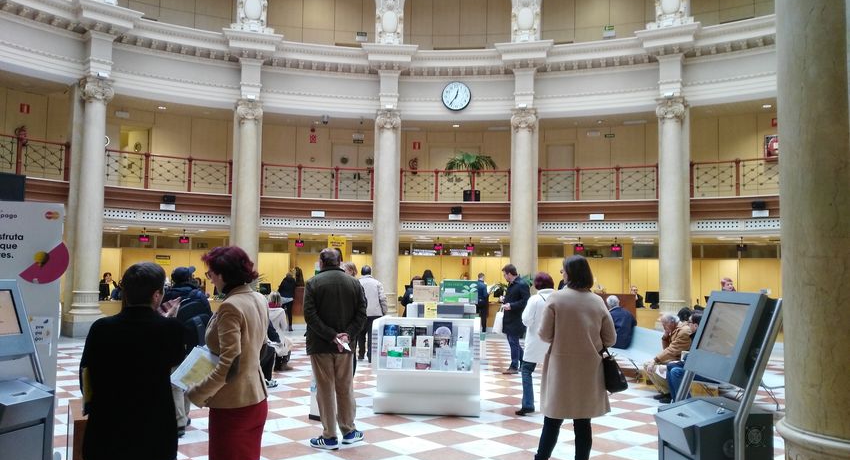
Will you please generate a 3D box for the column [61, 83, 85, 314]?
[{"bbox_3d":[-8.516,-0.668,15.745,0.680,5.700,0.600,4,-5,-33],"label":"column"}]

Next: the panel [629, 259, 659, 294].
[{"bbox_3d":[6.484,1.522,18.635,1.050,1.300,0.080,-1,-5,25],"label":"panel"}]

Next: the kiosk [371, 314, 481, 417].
[{"bbox_3d":[0.064,1.524,7.261,1.140,1.040,0.750,1,-4,5],"label":"kiosk"}]

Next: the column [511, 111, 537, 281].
[{"bbox_3d":[2.655,-0.204,17.068,0.750,6.030,0.820,0,-4,12],"label":"column"}]

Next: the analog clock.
[{"bbox_3d":[0.907,-3.812,18.002,0.830,0.830,0.100,1,-4,5],"label":"analog clock"}]

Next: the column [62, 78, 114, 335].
[{"bbox_3d":[-7.885,-0.550,14.893,0.750,6.030,0.820,4,-5,-36],"label":"column"}]

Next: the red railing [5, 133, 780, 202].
[{"bbox_3d":[-0.633,-1.414,16.397,18.700,0.970,3.500,1,-4,-1],"label":"red railing"}]

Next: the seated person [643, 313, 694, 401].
[{"bbox_3d":[3.170,1.629,8.107,0.760,1.150,0.520,2,-4,-12],"label":"seated person"}]

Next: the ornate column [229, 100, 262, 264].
[{"bbox_3d":[-4.721,-0.327,16.815,0.780,6.000,0.900,2,-4,-18],"label":"ornate column"}]

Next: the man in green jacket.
[{"bbox_3d":[-0.818,1.038,5.718,0.530,1.750,0.400,2,-4,-13],"label":"man in green jacket"}]

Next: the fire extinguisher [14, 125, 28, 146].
[{"bbox_3d":[-10.003,-2.316,15.642,0.270,0.520,0.200,5,-6,-41],"label":"fire extinguisher"}]

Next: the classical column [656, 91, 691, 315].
[{"bbox_3d":[6.193,-0.236,15.813,0.750,6.030,0.820,-1,-5,28],"label":"classical column"}]

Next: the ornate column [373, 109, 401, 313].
[{"bbox_3d":[-1.069,-0.248,17.355,0.750,6.030,0.820,1,-4,-4],"label":"ornate column"}]

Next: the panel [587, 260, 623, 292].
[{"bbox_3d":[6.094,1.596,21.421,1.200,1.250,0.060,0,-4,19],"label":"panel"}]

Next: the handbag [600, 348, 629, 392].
[{"bbox_3d":[1.511,1.120,5.030,0.140,0.350,0.280,-12,-5,39],"label":"handbag"}]

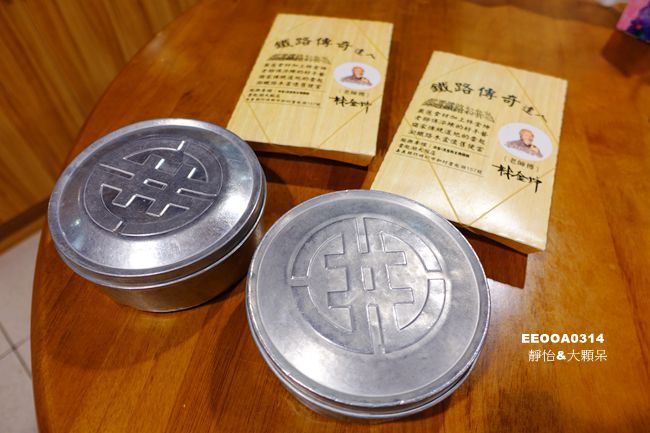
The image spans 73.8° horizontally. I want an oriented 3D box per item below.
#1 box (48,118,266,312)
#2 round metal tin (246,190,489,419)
[{"bbox_3d":[-0.116,-0.005,0.324,0.147,0.054,0.147,1,53,-1],"label":"box"},{"bbox_3d":[0.026,0.055,0.282,0.147,0.054,0.147,2,53,0],"label":"round metal tin"}]

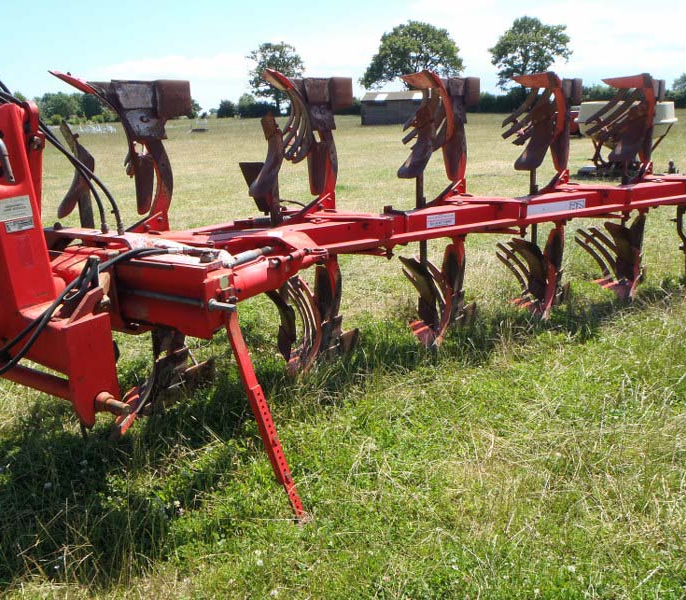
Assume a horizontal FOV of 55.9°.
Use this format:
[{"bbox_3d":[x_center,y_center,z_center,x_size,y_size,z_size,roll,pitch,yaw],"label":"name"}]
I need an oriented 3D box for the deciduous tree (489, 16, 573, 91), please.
[{"bbox_3d":[24.211,-30.223,83.557,10.588,11.816,10.588,4,17,15],"label":"deciduous tree"}]

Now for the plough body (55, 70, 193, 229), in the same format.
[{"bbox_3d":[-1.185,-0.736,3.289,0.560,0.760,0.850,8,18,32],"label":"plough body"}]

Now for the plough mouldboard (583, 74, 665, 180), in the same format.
[{"bbox_3d":[2.222,-1.416,5.250,0.610,0.760,0.850,8,18,32],"label":"plough mouldboard"}]

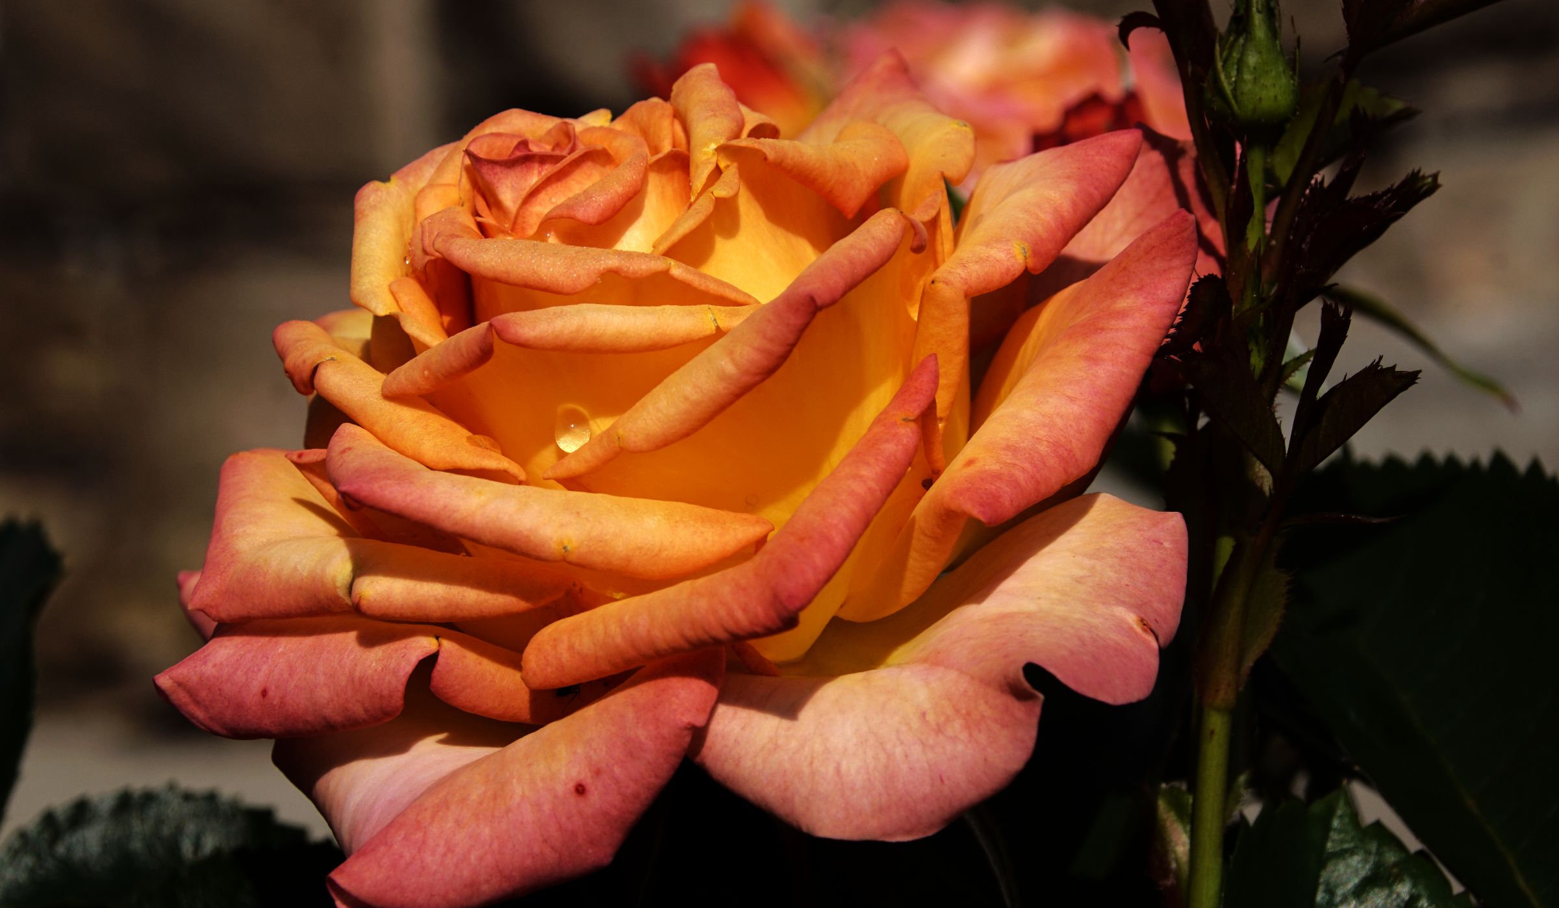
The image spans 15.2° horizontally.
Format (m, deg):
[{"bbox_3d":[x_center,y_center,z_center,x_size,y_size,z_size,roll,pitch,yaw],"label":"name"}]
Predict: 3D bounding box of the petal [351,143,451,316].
[{"bbox_3d":[-0.040,-0.023,0.625,0.008,0.018,0.007,-12,17,-44],"label":"petal"}]

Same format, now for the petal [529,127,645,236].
[{"bbox_3d":[-0.020,-0.028,0.614,0.010,0.010,0.010,-3,12,-15],"label":"petal"}]

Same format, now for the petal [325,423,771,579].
[{"bbox_3d":[-0.023,0.005,0.586,0.043,0.013,0.014,2,12,10],"label":"petal"}]

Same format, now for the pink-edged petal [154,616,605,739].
[{"bbox_3d":[-0.041,0.023,0.594,0.043,0.008,0.018,3,12,15],"label":"pink-edged petal"}]

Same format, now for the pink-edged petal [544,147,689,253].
[{"bbox_3d":[-0.017,-0.026,0.611,0.013,0.009,0.010,-3,12,-15],"label":"pink-edged petal"}]

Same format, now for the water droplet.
[{"bbox_3d":[-0.021,-0.003,0.597,0.004,0.005,0.003,0,12,0],"label":"water droplet"}]

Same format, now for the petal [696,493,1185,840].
[{"bbox_3d":[0.016,0.021,0.592,0.041,0.027,0.032,-4,13,-20],"label":"petal"}]

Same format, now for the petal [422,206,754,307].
[{"bbox_3d":[-0.020,-0.020,0.604,0.033,0.009,0.012,1,12,5],"label":"petal"}]

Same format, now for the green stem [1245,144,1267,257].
[{"bbox_3d":[0.051,-0.027,0.625,0.003,0.012,0.002,0,12,0],"label":"green stem"}]

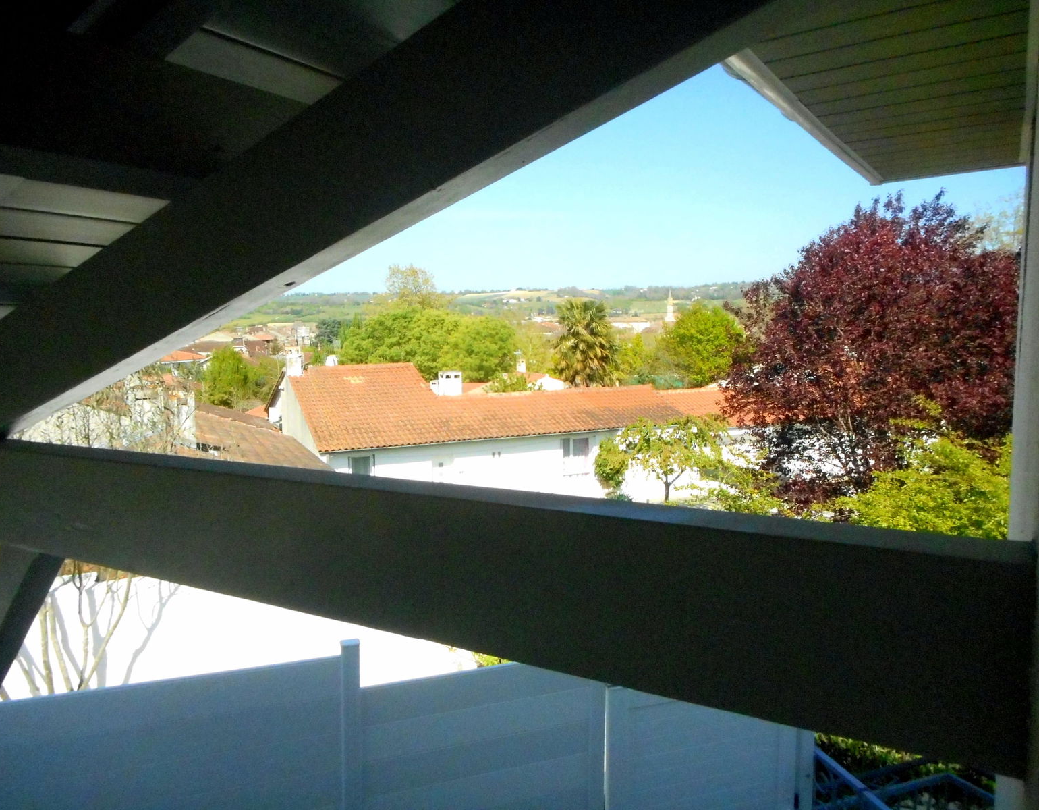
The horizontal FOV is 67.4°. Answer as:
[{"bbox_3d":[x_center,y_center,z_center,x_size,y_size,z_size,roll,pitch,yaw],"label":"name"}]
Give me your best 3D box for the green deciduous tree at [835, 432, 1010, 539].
[{"bbox_3d":[6.155,2.153,11.699,3.100,3.570,3.100,4,7,28],"label":"green deciduous tree"}]

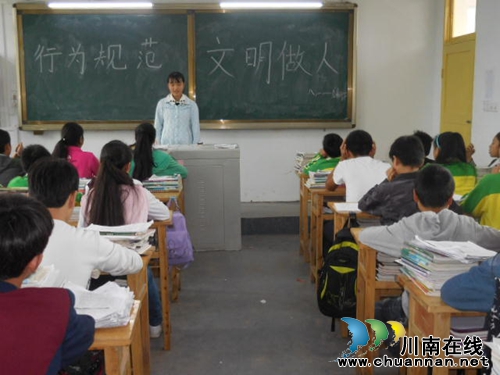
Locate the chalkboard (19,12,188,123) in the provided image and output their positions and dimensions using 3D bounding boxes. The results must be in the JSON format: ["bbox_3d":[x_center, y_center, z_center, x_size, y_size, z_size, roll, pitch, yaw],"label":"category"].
[{"bbox_3d":[-1.599,-1.303,7.118,1.877,1.201,0.050,0,10,-1],"label":"chalkboard"}]

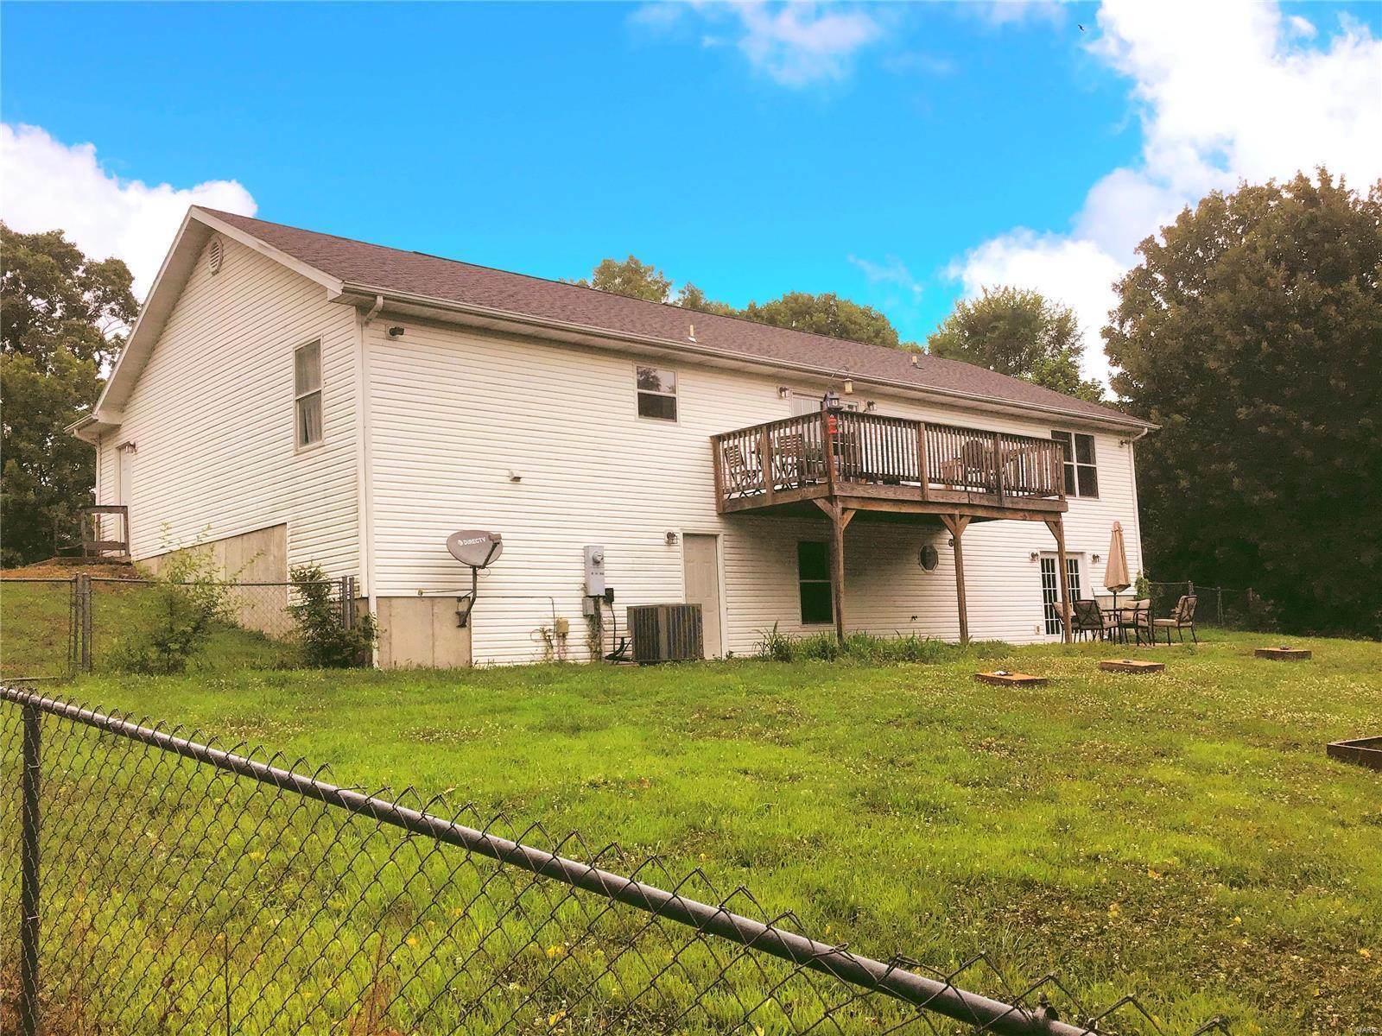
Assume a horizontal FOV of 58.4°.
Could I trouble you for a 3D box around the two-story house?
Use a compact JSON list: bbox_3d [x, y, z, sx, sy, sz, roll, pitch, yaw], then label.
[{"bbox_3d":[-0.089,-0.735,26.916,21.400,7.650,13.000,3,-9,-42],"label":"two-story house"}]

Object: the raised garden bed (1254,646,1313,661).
[{"bbox_3d":[9.369,2.168,19.598,0.615,0.130,0.615,2,-3,-43],"label":"raised garden bed"}]

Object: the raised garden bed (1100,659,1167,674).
[{"bbox_3d":[6.063,2.066,16.999,0.615,0.130,0.615,2,-2,-43],"label":"raised garden bed"}]

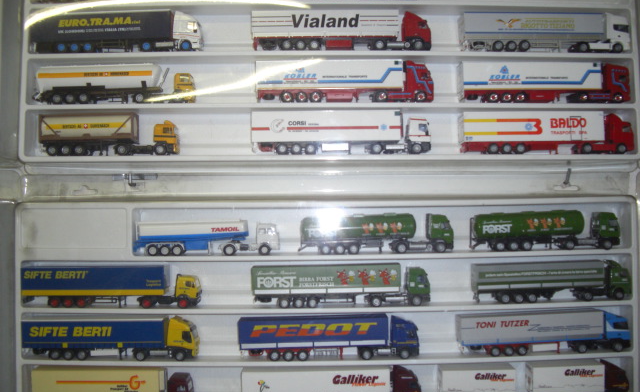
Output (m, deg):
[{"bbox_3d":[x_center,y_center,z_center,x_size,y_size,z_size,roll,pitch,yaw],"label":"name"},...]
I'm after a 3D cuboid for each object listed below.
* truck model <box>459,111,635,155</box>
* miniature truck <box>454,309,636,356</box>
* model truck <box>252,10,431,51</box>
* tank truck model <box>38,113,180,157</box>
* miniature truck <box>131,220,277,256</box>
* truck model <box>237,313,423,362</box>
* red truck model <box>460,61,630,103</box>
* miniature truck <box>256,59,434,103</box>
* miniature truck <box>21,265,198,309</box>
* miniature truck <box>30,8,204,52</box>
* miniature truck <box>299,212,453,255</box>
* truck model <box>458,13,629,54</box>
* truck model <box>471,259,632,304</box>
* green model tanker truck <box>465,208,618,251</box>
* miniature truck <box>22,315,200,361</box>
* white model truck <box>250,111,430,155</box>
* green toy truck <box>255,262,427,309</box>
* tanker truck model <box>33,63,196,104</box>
[{"bbox_3d":[0.244,-0.067,0.746,0.182,0.046,0.030,0,-2,0],"label":"truck model"},{"bbox_3d":[0.236,0.145,0.728,0.181,0.044,0.030,-1,-3,0],"label":"miniature truck"},{"bbox_3d":[0.023,-0.176,0.745,0.190,0.044,0.030,0,-3,-1],"label":"model truck"},{"bbox_3d":[-0.225,-0.065,0.742,0.147,0.045,0.029,0,-2,0],"label":"tank truck model"},{"bbox_3d":[-0.119,0.045,0.732,0.154,0.037,0.030,-1,-3,0],"label":"miniature truck"},{"bbox_3d":[0.009,0.152,0.738,0.191,0.044,0.030,0,-2,0],"label":"truck model"},{"bbox_3d":[0.243,-0.122,0.748,0.180,0.044,0.030,0,-2,0],"label":"red truck model"},{"bbox_3d":[0.027,-0.121,0.742,0.189,0.045,0.030,0,-3,-1],"label":"miniature truck"},{"bbox_3d":[-0.221,0.097,0.737,0.188,0.043,0.030,0,-2,0],"label":"miniature truck"},{"bbox_3d":[-0.218,-0.175,0.746,0.182,0.045,0.030,0,-2,0],"label":"miniature truck"},{"bbox_3d":[0.060,0.040,0.741,0.165,0.043,0.030,0,-2,0],"label":"miniature truck"},{"bbox_3d":[0.244,-0.174,0.746,0.182,0.044,0.030,0,-3,-1],"label":"truck model"},{"bbox_3d":[0.247,0.092,0.741,0.167,0.043,0.030,0,-2,0],"label":"truck model"},{"bbox_3d":[0.240,0.037,0.734,0.154,0.041,0.030,-1,-3,0],"label":"green model tanker truck"},{"bbox_3d":[-0.222,0.152,0.736,0.186,0.044,0.030,0,-2,0],"label":"miniature truck"},{"bbox_3d":[0.023,-0.067,0.739,0.189,0.045,0.030,0,-3,-1],"label":"white model truck"},{"bbox_3d":[0.022,0.095,0.730,0.188,0.043,0.030,-1,-3,0],"label":"green toy truck"},{"bbox_3d":[-0.222,-0.120,0.743,0.174,0.043,0.029,0,-2,0],"label":"tanker truck model"}]

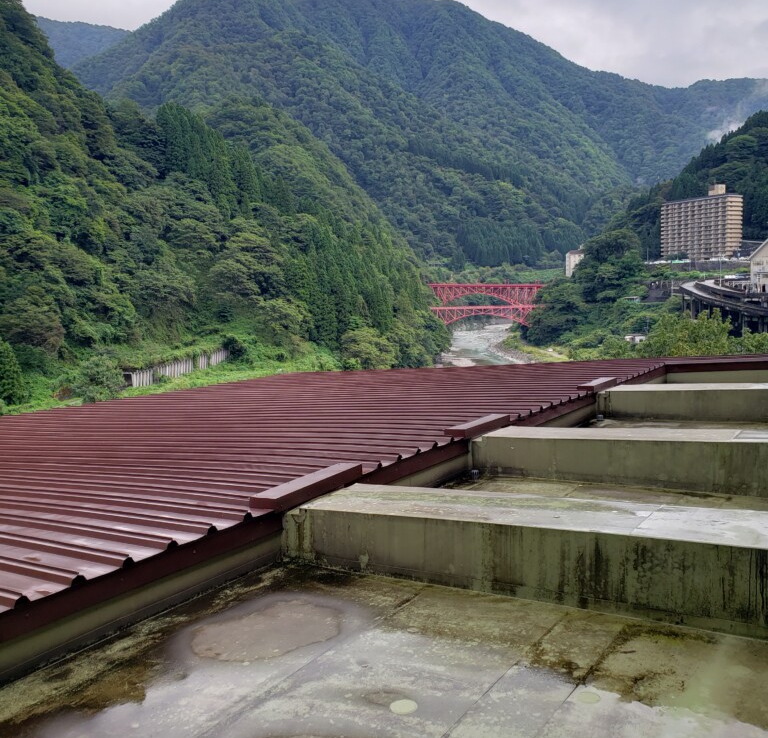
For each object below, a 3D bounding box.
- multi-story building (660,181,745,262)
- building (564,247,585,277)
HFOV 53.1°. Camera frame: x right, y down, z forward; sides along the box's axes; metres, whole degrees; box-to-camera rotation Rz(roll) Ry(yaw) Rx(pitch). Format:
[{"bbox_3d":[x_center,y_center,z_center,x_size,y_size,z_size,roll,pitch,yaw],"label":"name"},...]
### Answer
[{"bbox_3d":[211.481,-97.001,513.967,14.166,49.465,53.821,-4,6,-27],"label":"multi-story building"},{"bbox_3d":[143.882,-76.224,557.780,20.000,21.637,18.000,-1,5,7],"label":"building"}]

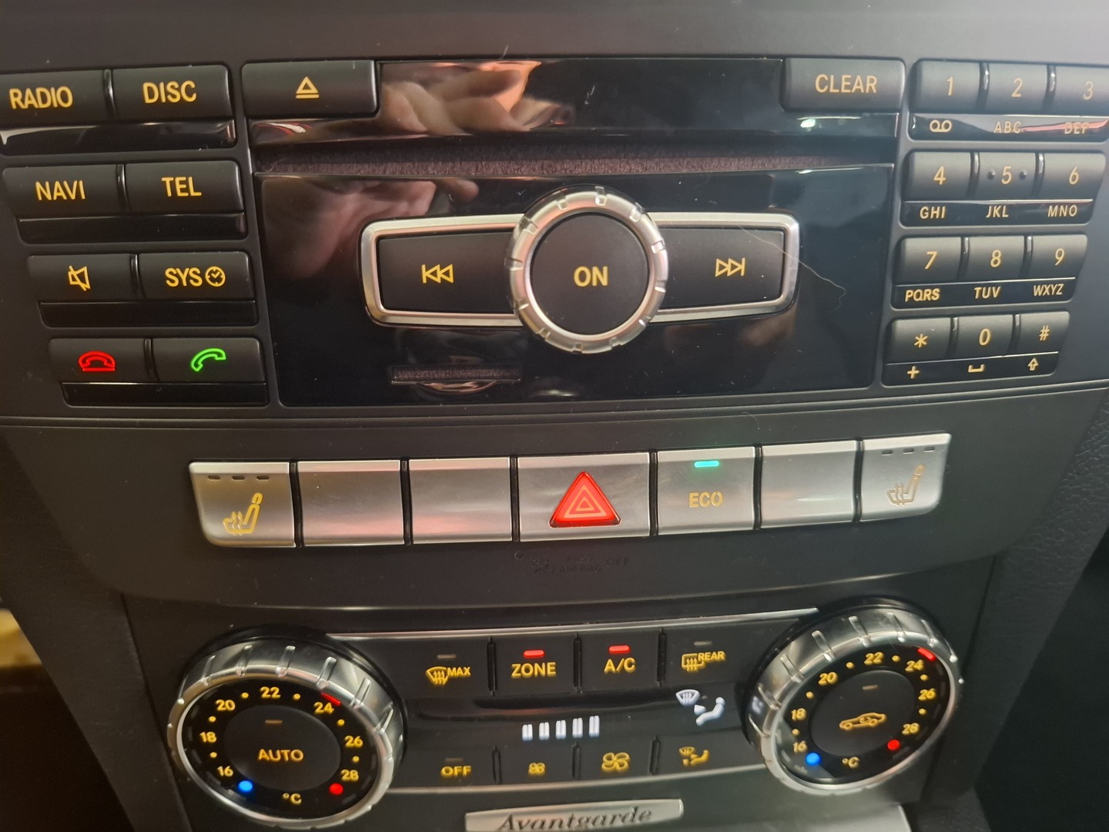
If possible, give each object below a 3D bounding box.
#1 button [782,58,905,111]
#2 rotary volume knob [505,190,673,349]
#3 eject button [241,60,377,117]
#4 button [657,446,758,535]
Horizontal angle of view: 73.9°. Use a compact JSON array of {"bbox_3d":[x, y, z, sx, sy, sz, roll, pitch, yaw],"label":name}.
[{"bbox_3d":[0.055,-0.064,0.144,0.024,0.009,0.006,-3,16,-7],"label":"button"},{"bbox_3d":[0.007,-0.028,0.143,0.032,0.032,0.010,-2,16,-4],"label":"rotary volume knob"},{"bbox_3d":[-0.046,-0.062,0.142,0.026,0.009,0.007,0,15,2],"label":"eject button"},{"bbox_3d":[0.033,0.016,0.167,0.022,0.020,0.007,-3,20,-6],"label":"button"}]

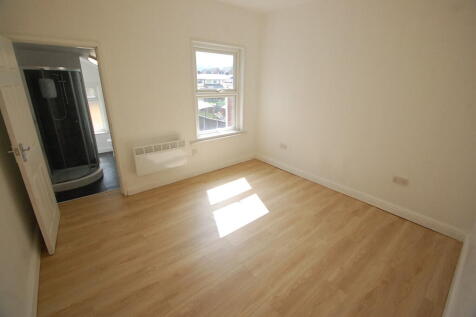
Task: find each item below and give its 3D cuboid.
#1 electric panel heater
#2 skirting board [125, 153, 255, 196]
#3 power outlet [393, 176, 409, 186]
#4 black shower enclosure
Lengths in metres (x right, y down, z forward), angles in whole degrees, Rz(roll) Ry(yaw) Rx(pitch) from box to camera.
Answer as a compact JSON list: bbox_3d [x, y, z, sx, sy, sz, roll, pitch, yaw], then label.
[{"bbox_3d":[-1.198,-0.038,3.171,0.830,0.435,0.095,-14,25,-36],"label":"electric panel heater"},{"bbox_3d":[-0.642,0.236,3.800,2.690,0.120,0.018,-14,25,-36],"label":"skirting board"},{"bbox_3d":[2.078,0.279,2.526,0.015,0.086,0.148,-14,25,-36],"label":"power outlet"},{"bbox_3d":[-2.833,-0.491,3.210,0.860,1.840,0.860,-14,25,-36],"label":"black shower enclosure"}]

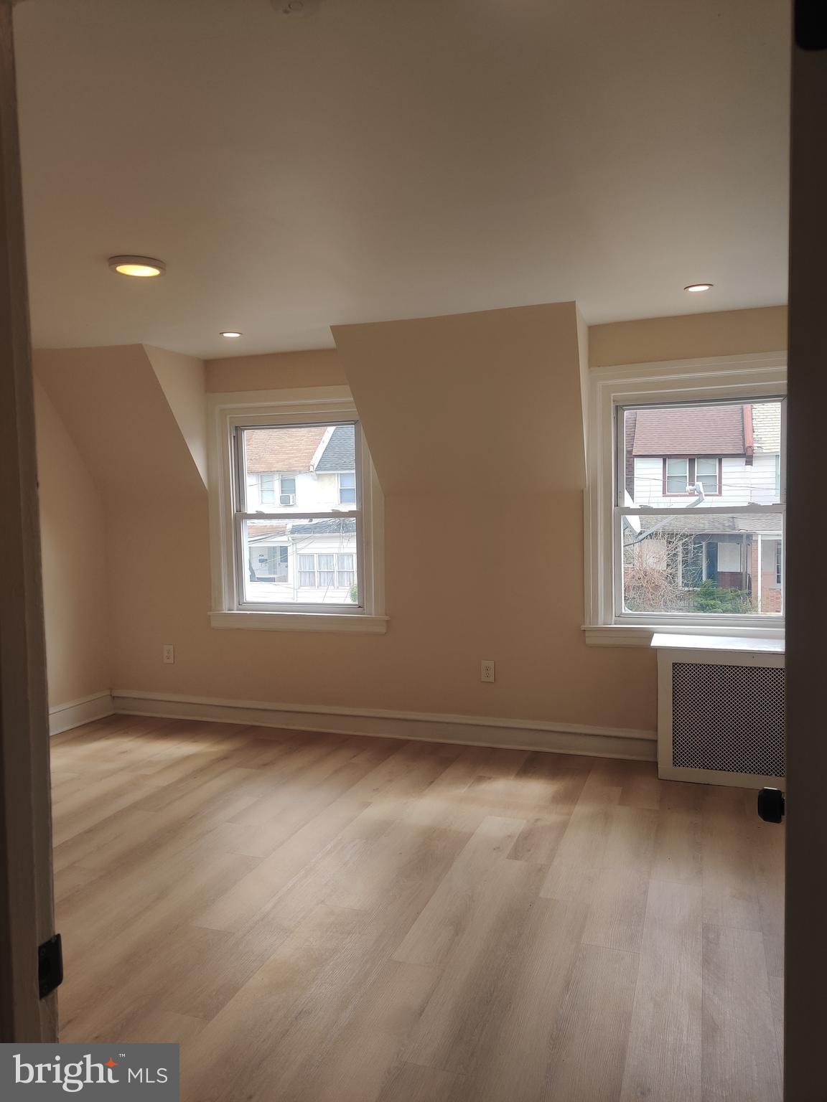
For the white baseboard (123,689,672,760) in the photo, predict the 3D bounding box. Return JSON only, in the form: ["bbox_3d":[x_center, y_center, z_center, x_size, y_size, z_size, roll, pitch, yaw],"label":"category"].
[{"bbox_3d":[-0.351,1.011,5.104,3.477,0.162,0.029,0,4,20],"label":"white baseboard"}]

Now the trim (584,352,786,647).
[{"bbox_3d":[1.453,-0.229,4.382,1.179,1.473,0.118,0,4,20],"label":"trim"}]

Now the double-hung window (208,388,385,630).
[{"bbox_3d":[-0.719,-0.245,5.166,1.179,1.459,0.118,0,4,20],"label":"double-hung window"}]

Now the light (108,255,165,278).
[{"bbox_3d":[-1.022,-1.054,3.188,0.200,0.028,0.200,-1,3,0],"label":"light"}]

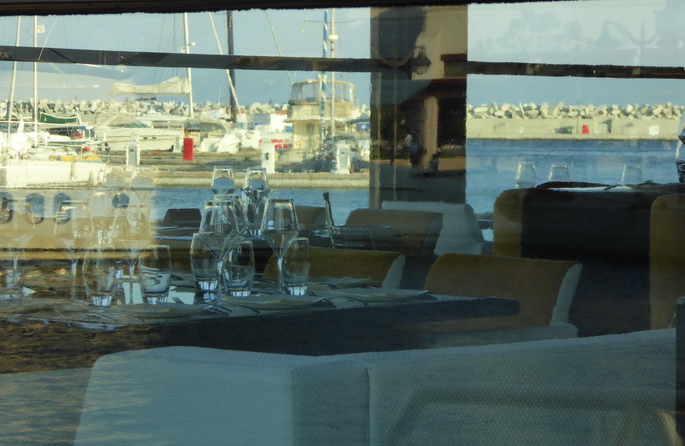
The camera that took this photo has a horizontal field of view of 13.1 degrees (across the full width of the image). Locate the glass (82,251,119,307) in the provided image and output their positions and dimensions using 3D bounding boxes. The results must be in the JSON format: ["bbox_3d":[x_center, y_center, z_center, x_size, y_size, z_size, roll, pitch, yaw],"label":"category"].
[{"bbox_3d":[-0.549,0.122,6.740,0.076,0.131,0.076,0,2,0],"label":"glass"}]

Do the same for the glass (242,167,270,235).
[{"bbox_3d":[-0.300,-0.077,10.445,0.088,0.228,0.088,0,2,0],"label":"glass"}]

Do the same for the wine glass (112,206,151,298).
[{"bbox_3d":[-0.479,0.070,6.821,0.088,0.228,0.088,0,2,0],"label":"wine glass"}]

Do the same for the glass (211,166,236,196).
[{"bbox_3d":[-0.421,-0.084,10.595,0.088,0.228,0.088,0,2,0],"label":"glass"}]

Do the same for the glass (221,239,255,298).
[{"bbox_3d":[-0.246,0.108,7.086,0.076,0.131,0.076,0,2,0],"label":"glass"}]

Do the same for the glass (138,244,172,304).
[{"bbox_3d":[-0.425,0.119,6.803,0.076,0.131,0.076,0,2,0],"label":"glass"}]

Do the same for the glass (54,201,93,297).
[{"bbox_3d":[-0.621,0.067,6.889,0.088,0.228,0.088,0,2,0],"label":"glass"}]

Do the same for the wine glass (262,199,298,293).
[{"bbox_3d":[-0.149,0.055,7.195,0.088,0.228,0.088,0,2,0],"label":"wine glass"}]

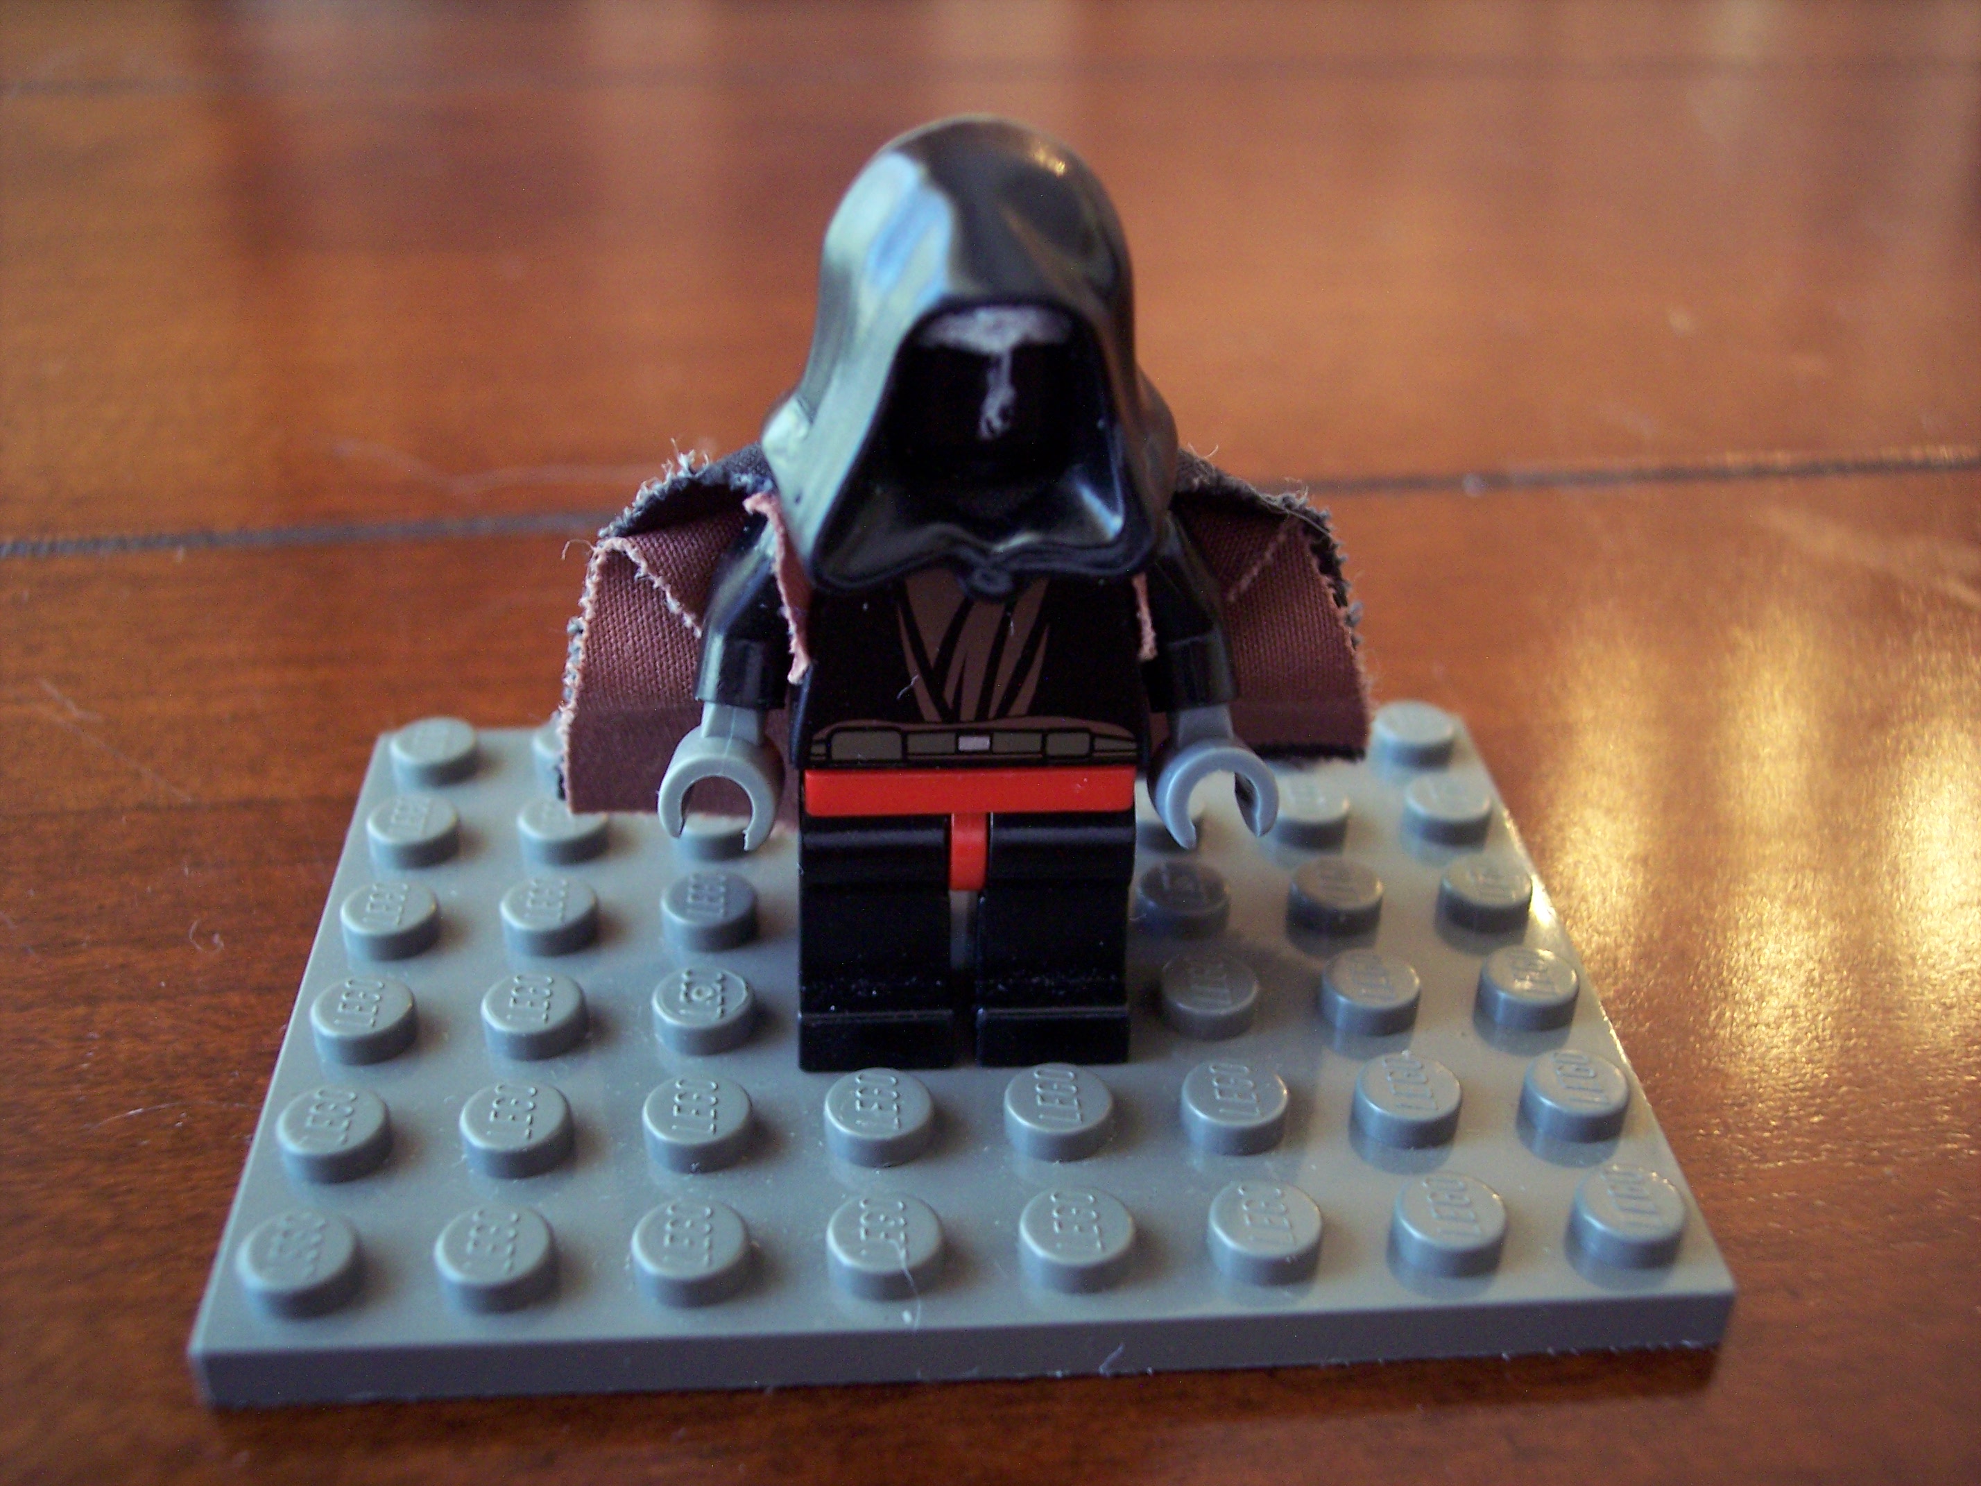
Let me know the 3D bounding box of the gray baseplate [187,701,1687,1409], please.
[{"bbox_3d":[-0.002,0.012,0.111,0.064,0.005,0.048,-1,32,-4],"label":"gray baseplate"}]

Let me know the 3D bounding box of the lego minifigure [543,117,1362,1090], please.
[{"bbox_3d":[0.000,-0.007,0.099,0.041,0.043,0.018,-1,32,-4],"label":"lego minifigure"}]

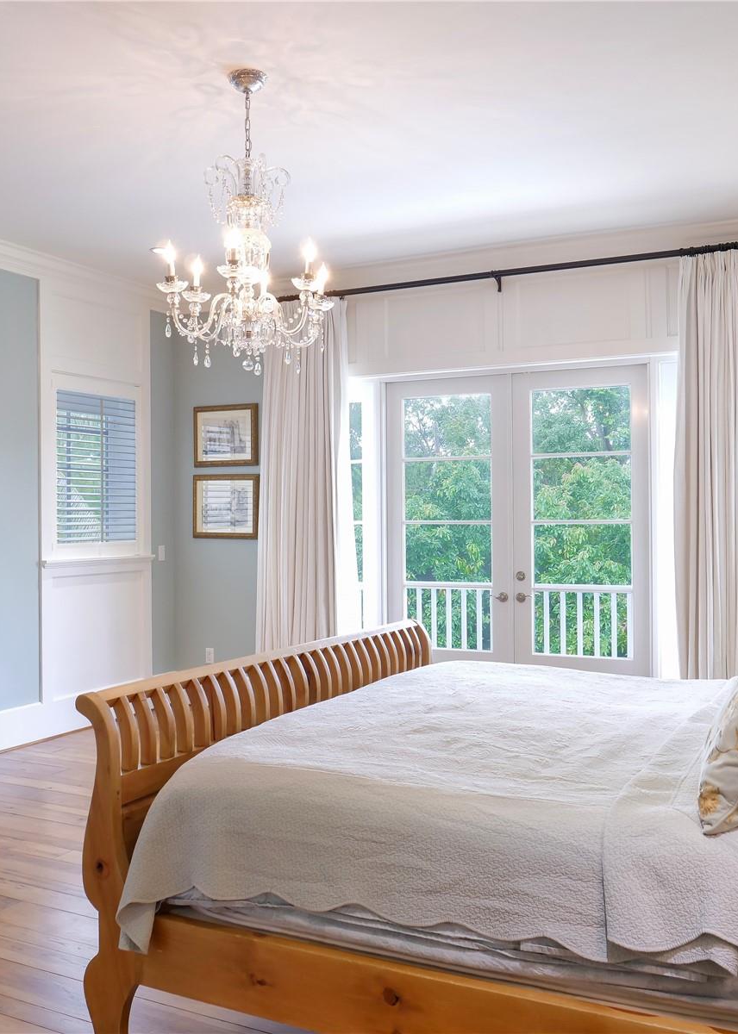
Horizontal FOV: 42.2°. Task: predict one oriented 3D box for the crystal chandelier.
[{"bbox_3d":[-0.487,-1.165,3.810,0.710,1.190,0.710,0,0,0],"label":"crystal chandelier"}]

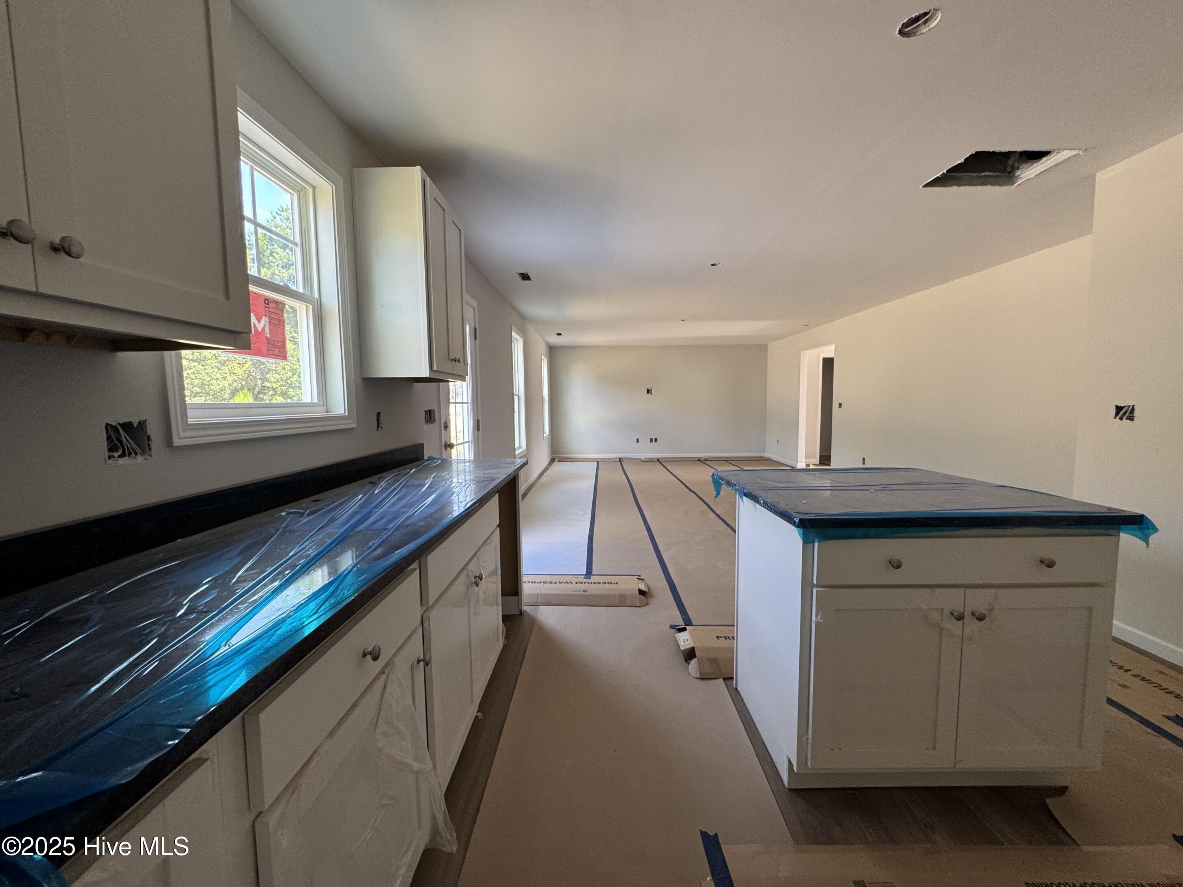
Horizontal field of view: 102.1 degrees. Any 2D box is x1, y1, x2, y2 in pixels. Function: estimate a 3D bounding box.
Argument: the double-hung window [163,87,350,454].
[{"bbox_3d":[-1.089,-0.550,1.602,0.125,1.043,0.895,0,5,1],"label":"double-hung window"}]

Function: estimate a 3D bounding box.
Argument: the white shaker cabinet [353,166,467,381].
[{"bbox_3d":[-0.870,-0.775,2.420,0.320,0.905,0.604,0,5,1],"label":"white shaker cabinet"}]

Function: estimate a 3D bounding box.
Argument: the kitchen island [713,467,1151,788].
[{"bbox_3d":[1.081,0.620,1.837,0.986,0.907,0.899,-1,5,0],"label":"kitchen island"}]

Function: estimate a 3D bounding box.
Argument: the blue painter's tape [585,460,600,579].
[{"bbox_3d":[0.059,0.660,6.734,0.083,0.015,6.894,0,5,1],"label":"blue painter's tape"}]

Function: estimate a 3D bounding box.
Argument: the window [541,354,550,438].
[{"bbox_3d":[-0.944,-0.927,9.476,0.125,1.636,0.924,0,5,1],"label":"window"}]

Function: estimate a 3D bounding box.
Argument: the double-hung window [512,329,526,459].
[{"bbox_3d":[-0.999,-0.665,6.419,0.125,1.636,0.921,0,5,1],"label":"double-hung window"}]

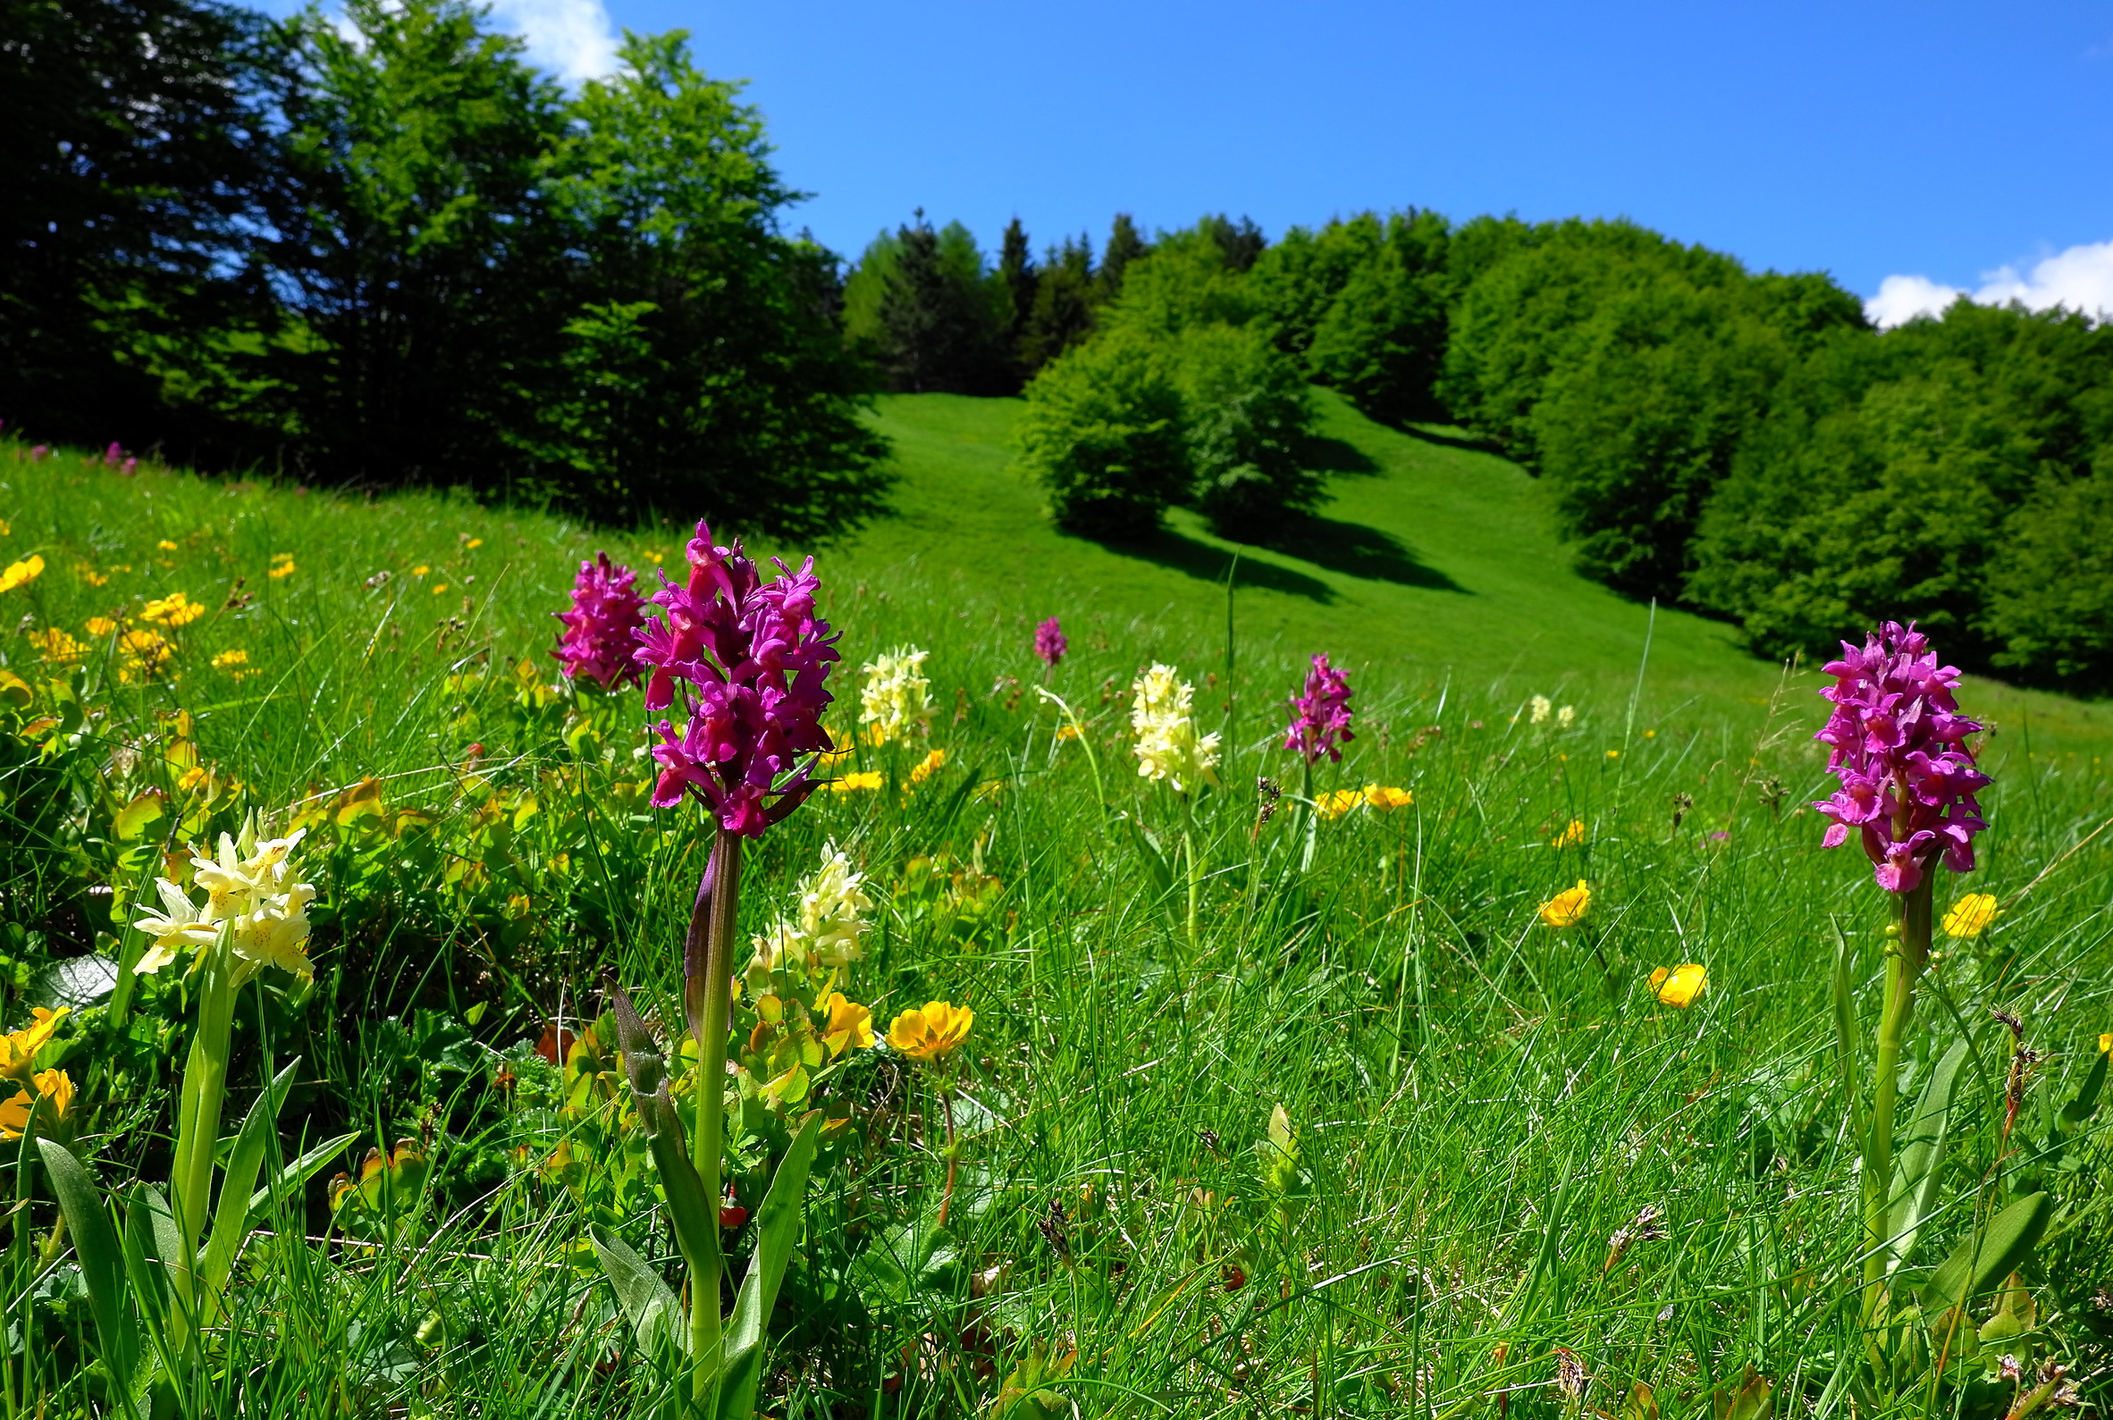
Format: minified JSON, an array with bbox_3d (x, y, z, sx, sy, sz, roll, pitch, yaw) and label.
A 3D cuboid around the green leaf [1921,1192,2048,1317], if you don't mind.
[{"bbox_3d":[0.244,0.143,0.438,0.016,0.042,0.008,44,8,29],"label":"green leaf"}]

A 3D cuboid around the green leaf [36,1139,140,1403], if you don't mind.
[{"bbox_3d":[-0.227,0.132,0.390,0.012,0.068,0.008,-14,9,-19],"label":"green leaf"}]

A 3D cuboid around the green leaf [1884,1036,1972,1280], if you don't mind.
[{"bbox_3d":[0.233,0.119,0.445,0.014,0.068,0.008,18,-18,19],"label":"green leaf"}]

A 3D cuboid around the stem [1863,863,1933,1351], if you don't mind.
[{"bbox_3d":[0.220,0.105,0.436,0.008,0.131,0.007,4,3,0],"label":"stem"}]

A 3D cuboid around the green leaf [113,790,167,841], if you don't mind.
[{"bbox_3d":[-0.358,0.041,0.650,0.021,0.021,0.009,0,3,0],"label":"green leaf"}]

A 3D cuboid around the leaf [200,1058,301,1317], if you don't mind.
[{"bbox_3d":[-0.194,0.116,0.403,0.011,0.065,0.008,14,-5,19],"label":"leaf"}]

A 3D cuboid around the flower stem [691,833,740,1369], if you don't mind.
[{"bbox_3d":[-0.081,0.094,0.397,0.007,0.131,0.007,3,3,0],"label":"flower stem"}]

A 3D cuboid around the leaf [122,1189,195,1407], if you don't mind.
[{"bbox_3d":[-0.213,0.139,0.395,0.014,0.053,0.009,-7,0,-13],"label":"leaf"}]

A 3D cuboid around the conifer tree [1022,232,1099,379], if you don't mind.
[{"bbox_3d":[0.151,-24.073,100.000,4.600,9.300,4.600,0,3,0],"label":"conifer tree"}]

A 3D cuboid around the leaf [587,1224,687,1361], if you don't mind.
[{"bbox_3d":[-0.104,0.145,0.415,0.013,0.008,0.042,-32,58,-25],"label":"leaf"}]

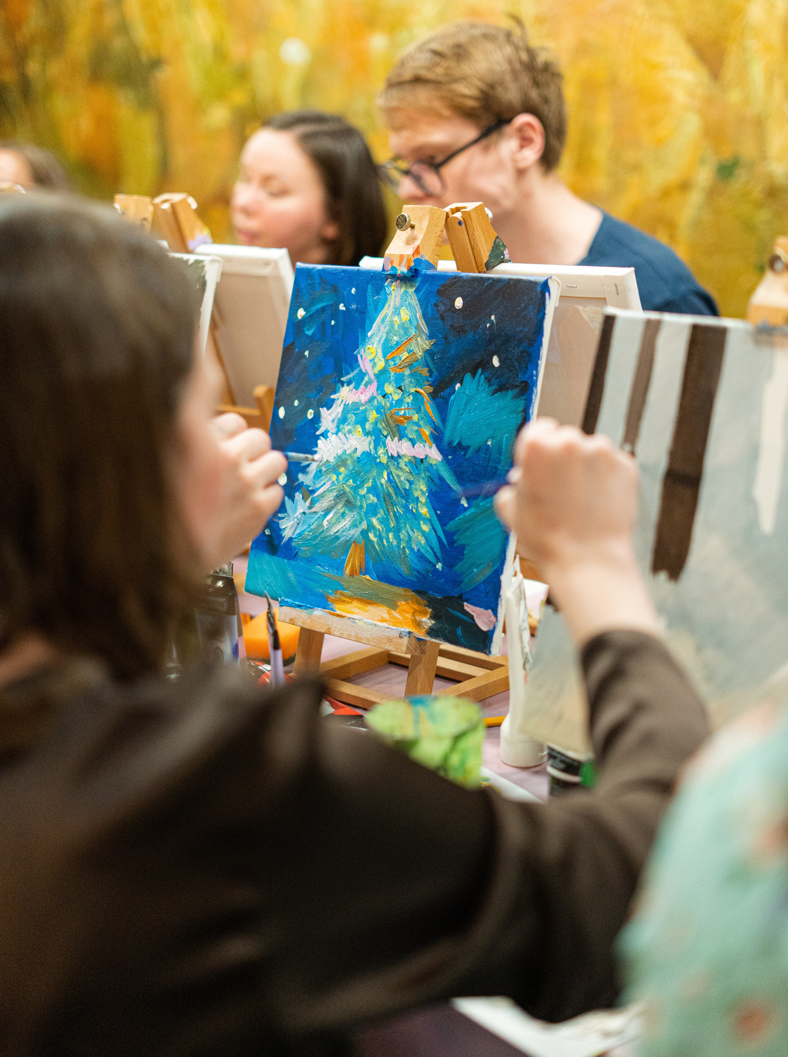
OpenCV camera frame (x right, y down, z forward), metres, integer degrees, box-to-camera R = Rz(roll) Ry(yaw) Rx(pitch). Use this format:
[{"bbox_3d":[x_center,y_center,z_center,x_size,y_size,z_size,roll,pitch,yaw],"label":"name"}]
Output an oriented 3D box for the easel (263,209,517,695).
[{"bbox_3d":[0.010,-0.066,1.461,0.162,0.431,0.179,11,19,42],"label":"easel"}]

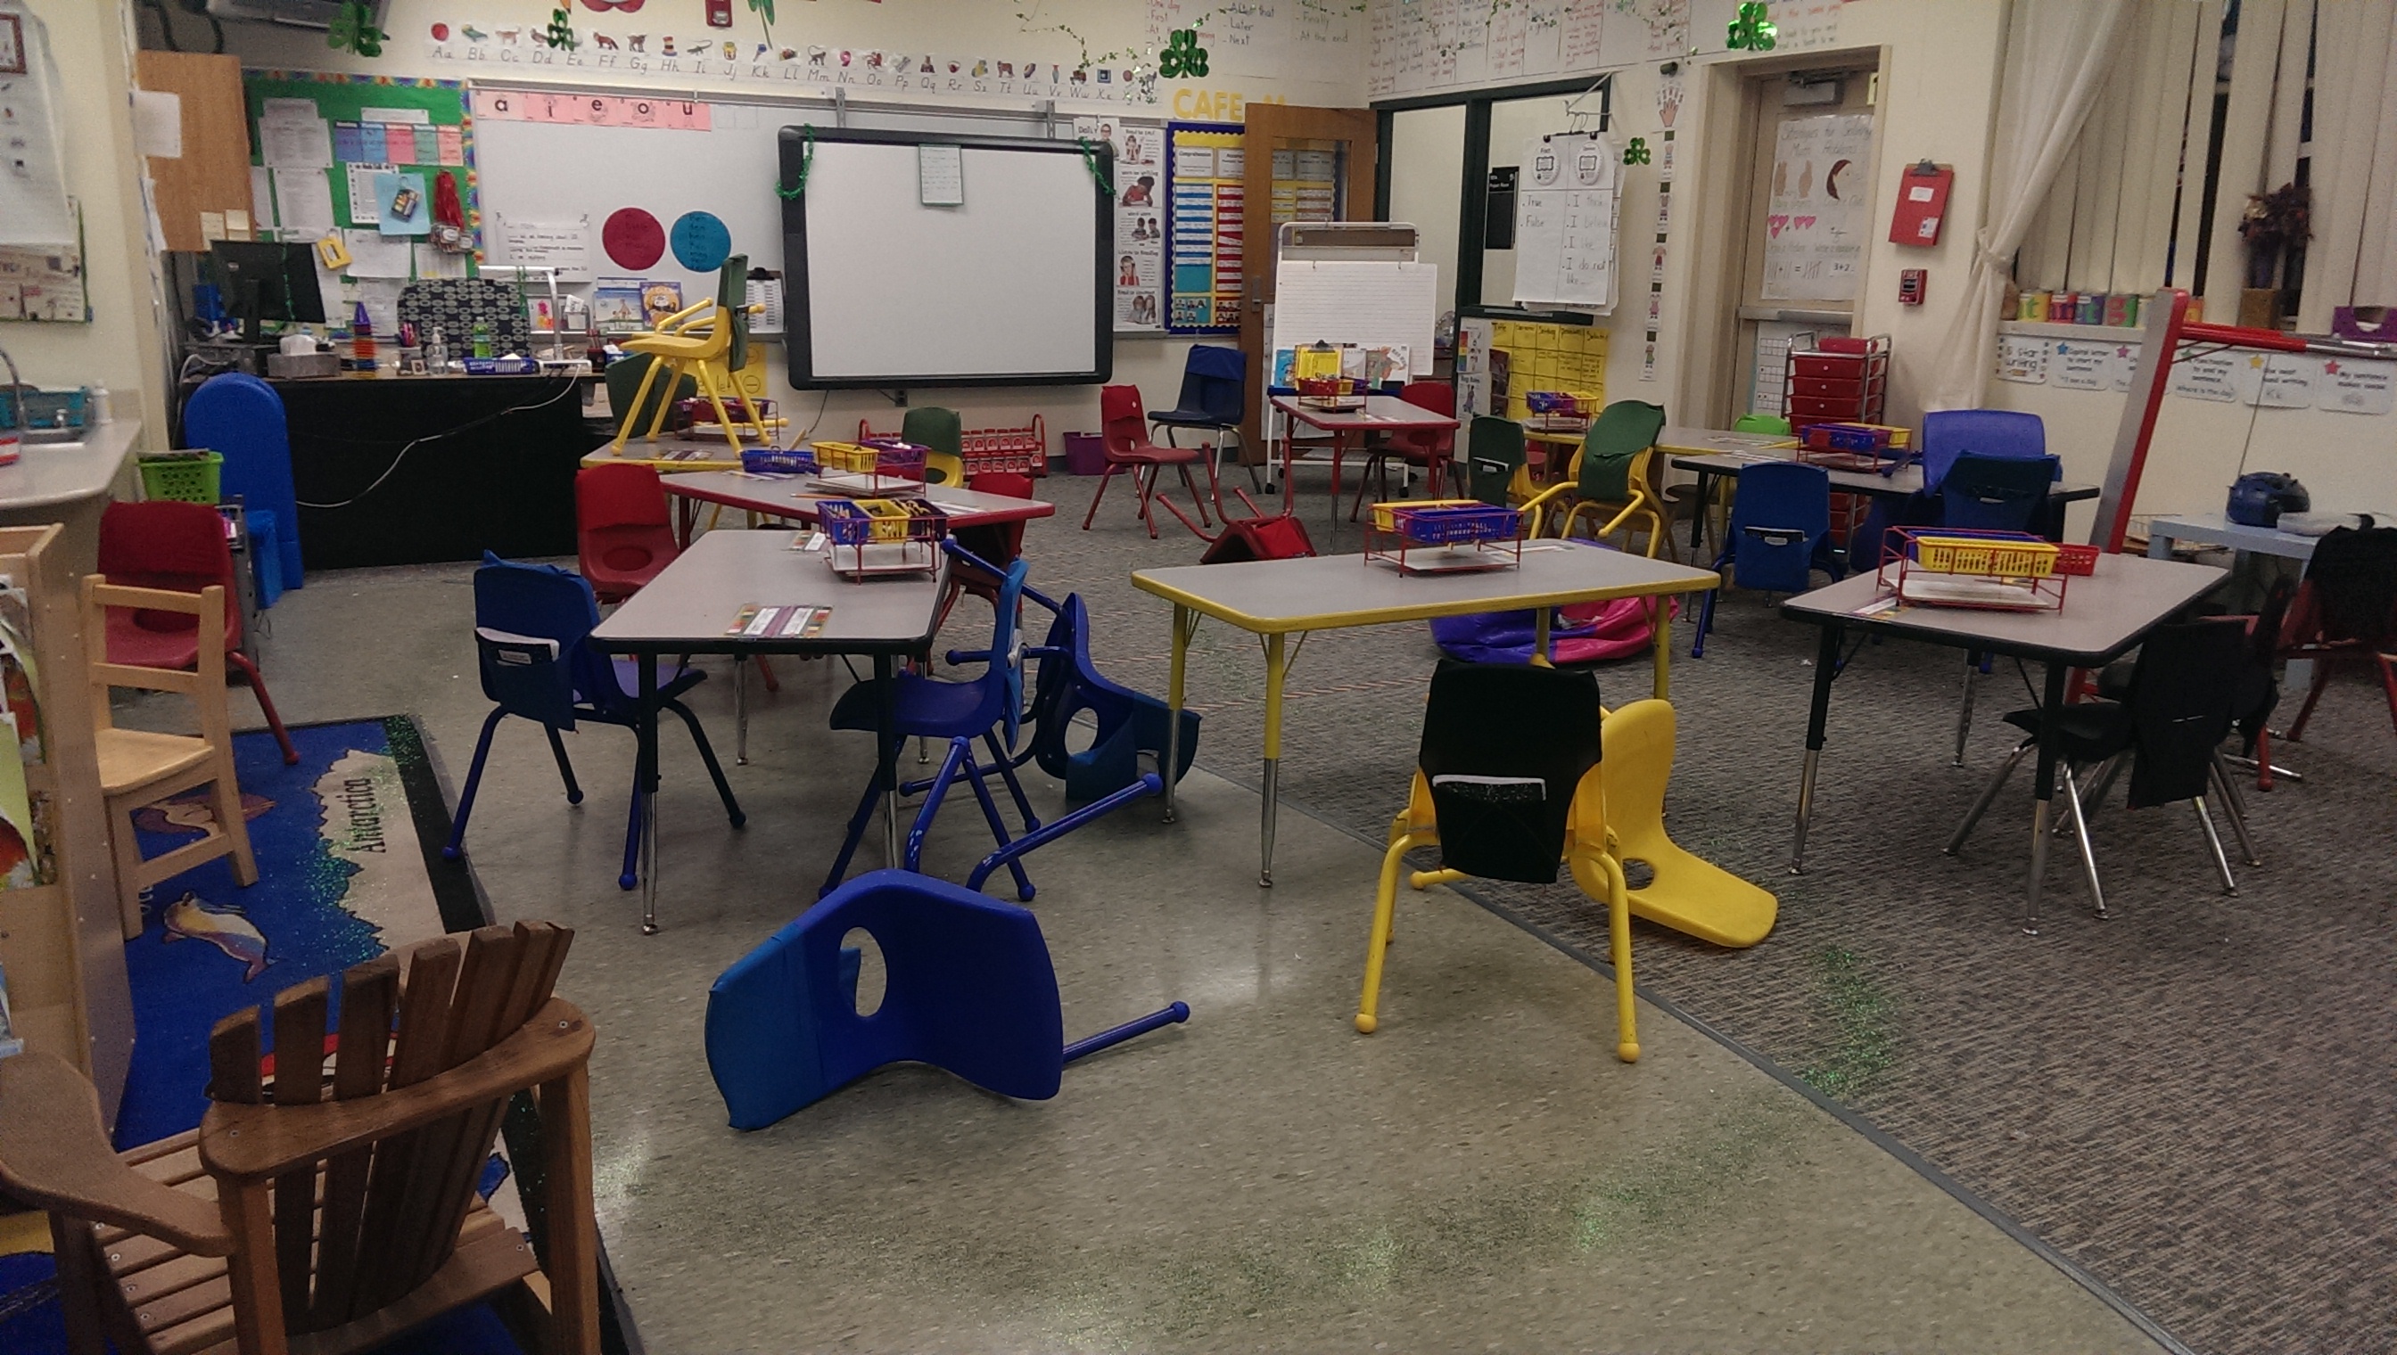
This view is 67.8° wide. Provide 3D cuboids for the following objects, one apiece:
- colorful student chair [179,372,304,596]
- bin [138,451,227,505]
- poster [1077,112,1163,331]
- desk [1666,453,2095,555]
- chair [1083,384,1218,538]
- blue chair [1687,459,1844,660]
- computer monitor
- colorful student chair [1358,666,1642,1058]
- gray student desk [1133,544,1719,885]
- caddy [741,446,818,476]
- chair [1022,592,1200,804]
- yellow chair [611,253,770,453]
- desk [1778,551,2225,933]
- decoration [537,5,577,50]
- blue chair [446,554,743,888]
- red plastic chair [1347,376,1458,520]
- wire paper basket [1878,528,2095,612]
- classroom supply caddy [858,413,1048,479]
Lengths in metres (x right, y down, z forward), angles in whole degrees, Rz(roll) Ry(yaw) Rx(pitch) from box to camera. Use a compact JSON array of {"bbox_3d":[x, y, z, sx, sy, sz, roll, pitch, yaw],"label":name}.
[{"bbox_3d":[-3.487,-0.671,6.311,0.410,0.790,0.430,0,14,-3],"label":"colorful student chair"},{"bbox_3d":[-2.981,-0.583,5.248,0.250,0.135,0.270,-6,15,-26],"label":"bin"},{"bbox_3d":[-0.417,-2.495,9.878,0.502,1.150,0.020,-5,15,-25],"label":"poster"},{"bbox_3d":[2.207,-0.396,5.921,0.610,0.567,1.220,-9,17,-35],"label":"desk"},{"bbox_3d":[-0.226,-1.028,8.332,0.440,0.645,0.450,11,17,35],"label":"chair"},{"bbox_3d":[1.867,-0.403,5.791,0.440,0.630,0.440,6,15,20],"label":"blue chair"},{"bbox_3d":[-3.625,-1.499,6.962,0.500,0.400,0.190,6,15,19],"label":"computer monitor"},{"bbox_3d":[0.555,0.258,3.152,0.450,0.645,0.460,4,14,11],"label":"colorful student chair"},{"bbox_3d":[0.509,0.045,3.990,1.220,0.567,0.610,-7,16,-28],"label":"gray student desk"},{"bbox_3d":[-1.270,-0.667,5.437,0.225,0.078,0.100,-1,14,-7],"label":"caddy"},{"bbox_3d":[-0.345,0.020,4.323,0.645,0.450,0.450,10,40,-20],"label":"chair"},{"bbox_3d":[-1.683,-1.075,5.900,0.440,0.635,0.420,2,14,4],"label":"yellow chair"},{"bbox_3d":[1.856,0.086,4.096,0.625,0.588,1.225,12,17,38],"label":"desk"},{"bbox_3d":[-2.989,-3.038,8.330,0.160,0.185,0.030,-7,16,-28],"label":"decoration"},{"bbox_3d":[-1.302,0.044,3.817,0.460,0.660,0.440,6,15,18],"label":"blue chair"},{"bbox_3d":[1.028,-1.071,8.479,0.460,0.650,0.430,8,16,25],"label":"red plastic chair"},{"bbox_3d":[1.604,-0.214,3.615,0.380,0.140,0.220,3,14,9],"label":"wire paper basket"},{"bbox_3d":[-1.345,-1.237,9.673,1.030,0.360,0.210,-6,16,-27],"label":"classroom supply caddy"}]

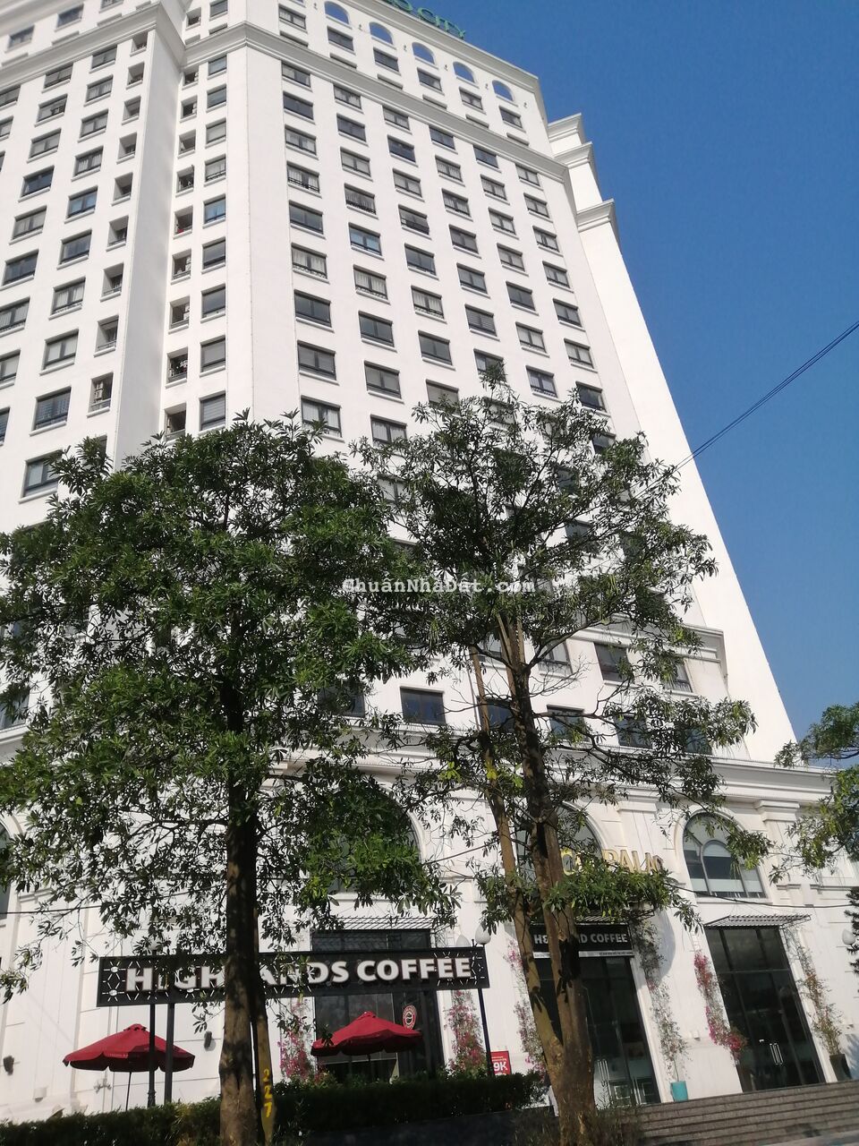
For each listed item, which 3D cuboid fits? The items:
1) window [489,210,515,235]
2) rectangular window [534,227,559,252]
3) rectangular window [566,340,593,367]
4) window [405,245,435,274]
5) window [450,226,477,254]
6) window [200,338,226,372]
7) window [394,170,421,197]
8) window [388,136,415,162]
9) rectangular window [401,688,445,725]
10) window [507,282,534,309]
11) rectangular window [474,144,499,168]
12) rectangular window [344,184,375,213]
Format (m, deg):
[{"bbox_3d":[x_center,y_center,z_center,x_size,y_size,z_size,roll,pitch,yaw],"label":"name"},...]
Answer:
[{"bbox_3d":[4.407,-21.179,52.255,1.748,1.680,0.200,10,-36,-27],"label":"window"},{"bbox_3d":[7.278,-20.667,53.737,1.748,1.680,0.200,10,-36,-27],"label":"rectangular window"},{"bbox_3d":[8.297,-12.030,47.605,1.706,1.757,0.200,10,-36,-27],"label":"rectangular window"},{"bbox_3d":[-0.464,-16.264,44.897,1.742,1.634,0.200,10,-35,-27],"label":"window"},{"bbox_3d":[1.953,-18.811,48.634,1.675,1.600,0.200,10,-36,-27],"label":"window"},{"bbox_3d":[-9.024,-9.121,36.055,1.176,1.634,0.200,-14,-32,11],"label":"window"},{"bbox_3d":[-1.230,-21.758,48.412,1.706,1.757,0.200,10,-36,-27],"label":"window"},{"bbox_3d":[-1.652,-24.979,51.051,1.748,1.680,0.200,10,-36,-27],"label":"window"},{"bbox_3d":[-0.251,4.789,30.195,1.706,1.422,0.200,10,-36,-27],"label":"rectangular window"},{"bbox_3d":[5.147,-15.534,48.358,1.684,1.583,0.200,10,-36,-27],"label":"window"},{"bbox_3d":[3.568,-26.233,54.661,1.706,1.625,0.200,10,-36,-27],"label":"rectangular window"},{"bbox_3d":[-3.656,-19.643,45.484,1.716,1.546,0.200,10,-36,-27],"label":"rectangular window"}]

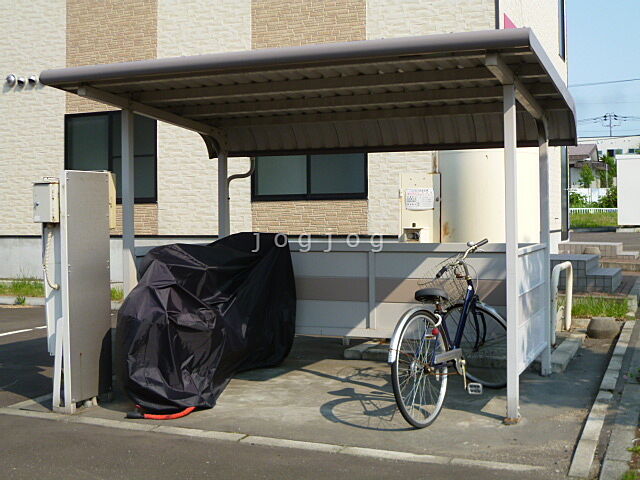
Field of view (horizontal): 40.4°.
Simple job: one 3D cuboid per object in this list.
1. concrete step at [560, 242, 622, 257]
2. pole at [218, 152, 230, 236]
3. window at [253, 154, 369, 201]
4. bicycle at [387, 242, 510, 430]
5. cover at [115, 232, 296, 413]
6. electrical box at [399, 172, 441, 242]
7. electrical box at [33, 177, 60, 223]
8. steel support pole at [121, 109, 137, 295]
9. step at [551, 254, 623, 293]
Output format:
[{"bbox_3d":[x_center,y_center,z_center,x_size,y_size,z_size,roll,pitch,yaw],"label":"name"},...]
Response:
[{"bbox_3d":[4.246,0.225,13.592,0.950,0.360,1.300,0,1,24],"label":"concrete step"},{"bbox_3d":[-0.846,0.133,7.718,0.065,1.820,0.065,0,1,22],"label":"pole"},{"bbox_3d":[-0.151,-1.188,11.568,1.720,1.350,0.120,0,1,26],"label":"window"},{"bbox_3d":[0.845,0.553,5.403,0.600,1.050,1.650,0,1,29],"label":"bicycle"},{"bbox_3d":[-0.762,0.502,6.404,0.680,1.070,1.720,0,2,18],"label":"cover"},{"bbox_3d":[1.050,-0.309,9.091,0.360,0.760,0.240,0,1,24],"label":"electrical box"},{"bbox_3d":[-1.817,-0.242,5.771,0.145,0.265,0.095,0,1,22],"label":"electrical box"},{"bbox_3d":[-1.353,0.080,6.178,0.065,2.000,0.065,0,1,22],"label":"steel support pole"},{"bbox_3d":[3.510,0.438,11.880,1.100,0.410,1.550,0,1,24],"label":"step"}]

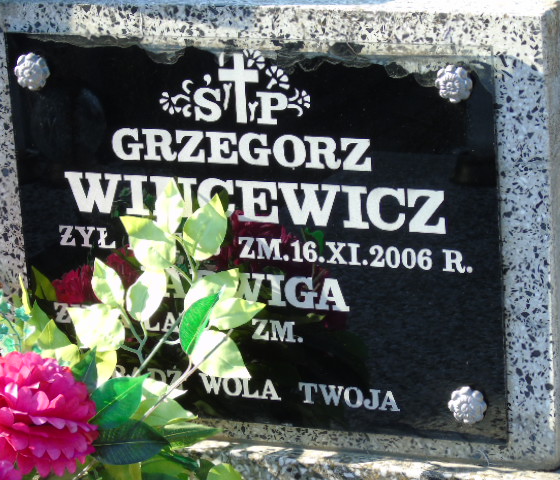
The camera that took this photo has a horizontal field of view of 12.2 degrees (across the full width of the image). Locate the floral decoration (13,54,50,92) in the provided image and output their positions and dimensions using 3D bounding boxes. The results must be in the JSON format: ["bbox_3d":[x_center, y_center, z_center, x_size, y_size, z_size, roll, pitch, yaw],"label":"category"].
[{"bbox_3d":[-0.239,-0.163,2.539,0.035,0.035,0.016,3,18,21],"label":"floral decoration"}]

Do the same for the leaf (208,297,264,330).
[{"bbox_3d":[-0.039,0.069,2.443,0.059,0.032,0.014,-21,-25,0],"label":"leaf"}]

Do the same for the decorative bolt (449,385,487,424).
[{"bbox_3d":[0.177,0.156,2.477,0.035,0.035,0.016,3,18,21],"label":"decorative bolt"}]

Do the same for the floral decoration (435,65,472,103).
[{"bbox_3d":[0.158,-0.142,2.386,0.035,0.035,0.016,3,18,21],"label":"floral decoration"}]

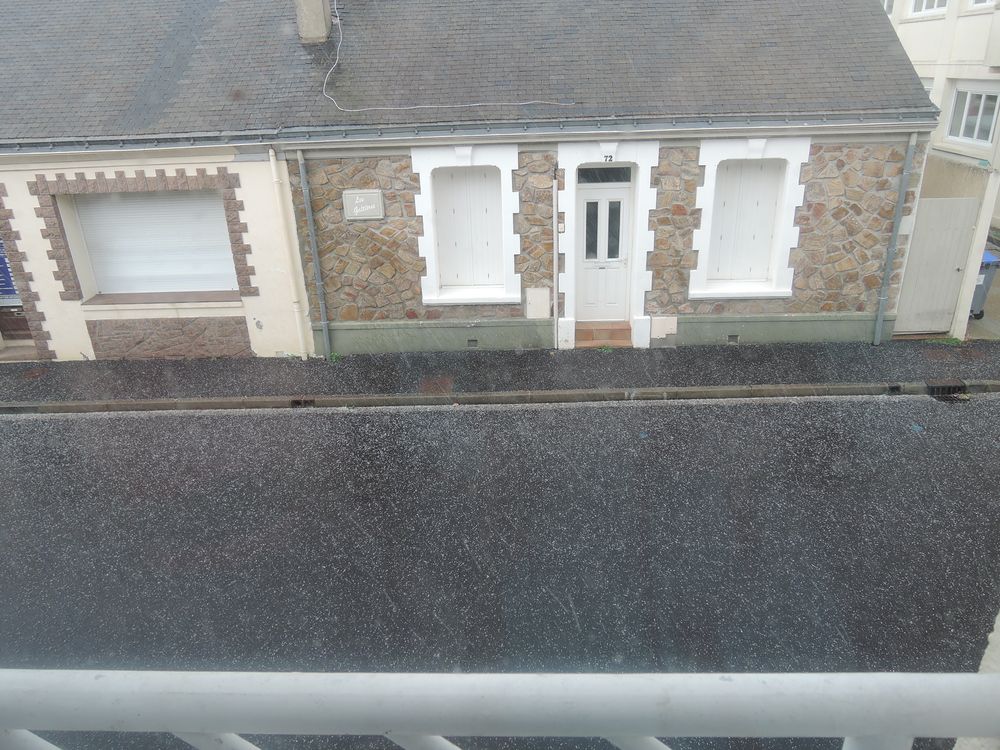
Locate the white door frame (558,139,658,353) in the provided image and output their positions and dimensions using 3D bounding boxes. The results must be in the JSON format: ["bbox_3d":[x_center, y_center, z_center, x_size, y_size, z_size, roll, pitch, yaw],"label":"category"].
[{"bbox_3d":[1.589,-1.909,10.453,1.413,3.067,0.330,-1,22,2],"label":"white door frame"}]

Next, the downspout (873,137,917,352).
[{"bbox_3d":[5.759,-1.890,10.110,0.096,3.088,0.100,-1,22,2],"label":"downspout"}]

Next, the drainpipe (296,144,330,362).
[{"bbox_3d":[-2.789,-1.727,10.442,0.096,3.133,0.100,-1,22,2],"label":"drainpipe"}]

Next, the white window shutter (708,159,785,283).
[{"bbox_3d":[3.626,-2.298,10.366,1.020,1.831,0.070,-1,22,2],"label":"white window shutter"}]

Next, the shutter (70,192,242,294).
[{"bbox_3d":[-5.298,-2.065,10.857,2.500,1.608,0.080,-1,22,2],"label":"shutter"}]

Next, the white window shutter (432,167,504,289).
[{"bbox_3d":[-0.451,-2.239,10.516,1.020,1.853,0.070,-1,22,2],"label":"white window shutter"}]

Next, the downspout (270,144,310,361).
[{"bbox_3d":[-3.178,-1.729,10.453,0.096,3.189,0.100,-1,22,2],"label":"downspout"}]

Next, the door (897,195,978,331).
[{"bbox_3d":[6.523,-1.604,10.388,0.851,2.056,0.060,-1,22,2],"label":"door"}]

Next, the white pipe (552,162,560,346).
[{"bbox_3d":[0.852,-1.722,10.485,0.065,2.839,0.060,-1,23,3],"label":"white pipe"}]

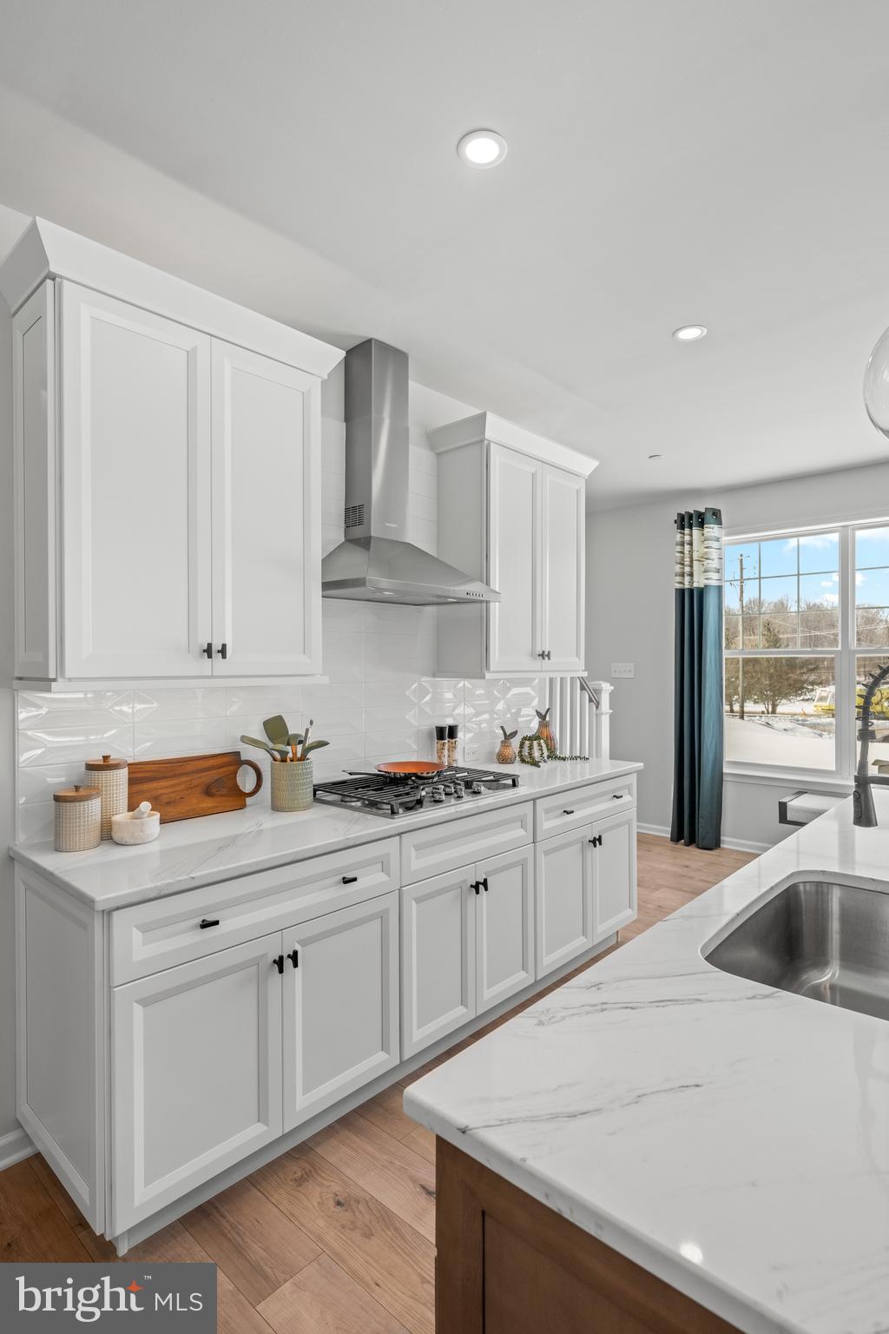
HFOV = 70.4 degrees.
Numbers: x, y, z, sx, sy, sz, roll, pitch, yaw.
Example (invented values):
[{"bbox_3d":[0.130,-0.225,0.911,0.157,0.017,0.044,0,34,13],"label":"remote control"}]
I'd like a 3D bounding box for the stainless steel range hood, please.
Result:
[{"bbox_3d":[-0.171,-0.804,2.670,0.460,1.045,0.765,0,0,44],"label":"stainless steel range hood"}]

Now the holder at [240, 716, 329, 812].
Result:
[{"bbox_3d":[-0.578,0.351,2.321,0.220,0.340,0.240,0,0,44],"label":"holder"}]

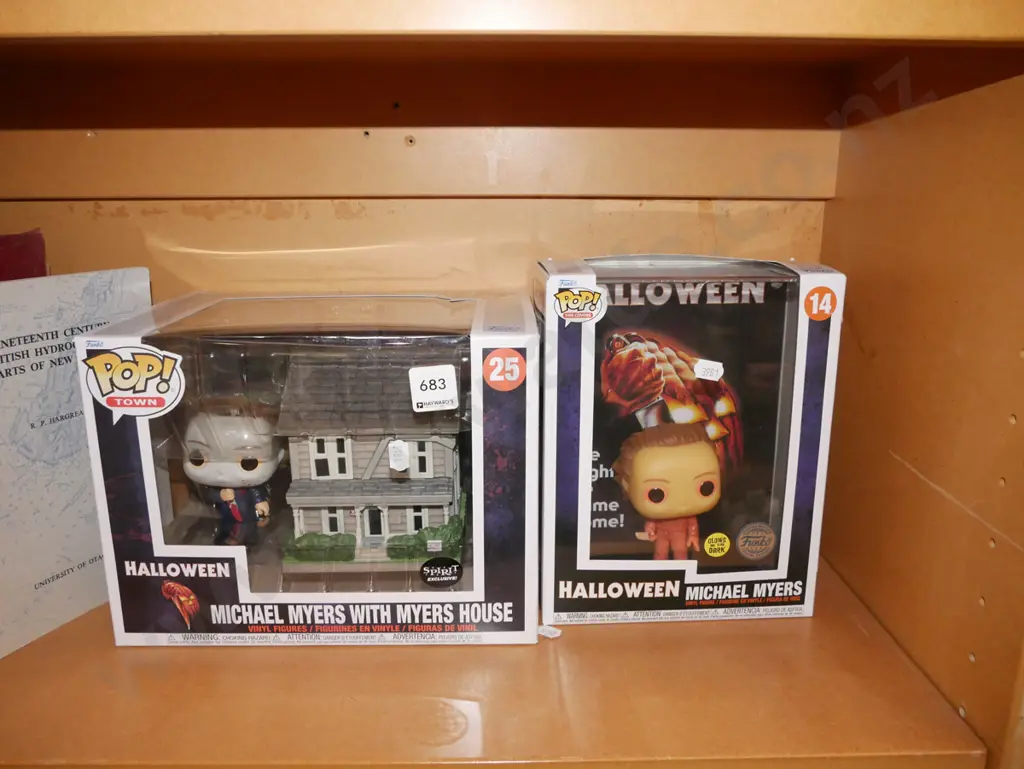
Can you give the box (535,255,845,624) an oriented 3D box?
[{"bbox_3d":[0.106,0.035,0.549,0.176,0.223,0.082,-1,14,-3],"label":"box"}]

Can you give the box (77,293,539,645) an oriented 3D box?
[{"bbox_3d":[-0.114,0.045,0.574,0.258,0.192,0.183,0,14,-1],"label":"box"}]

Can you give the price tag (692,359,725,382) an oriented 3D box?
[{"bbox_3d":[0.128,-0.009,0.535,0.020,0.012,0.001,10,13,-6],"label":"price tag"}]

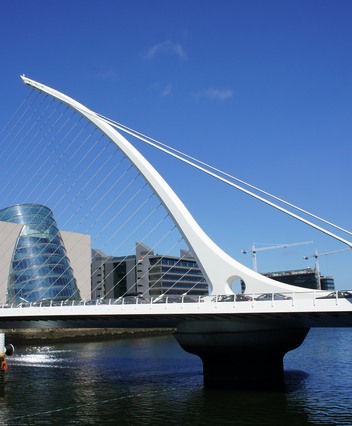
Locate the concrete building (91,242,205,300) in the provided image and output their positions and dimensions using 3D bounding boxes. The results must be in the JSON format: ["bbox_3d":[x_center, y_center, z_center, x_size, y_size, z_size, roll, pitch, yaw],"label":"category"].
[{"bbox_3d":[-14.620,40.990,275.000,50.000,43.000,48.000,-7,-10,34],"label":"concrete building"}]

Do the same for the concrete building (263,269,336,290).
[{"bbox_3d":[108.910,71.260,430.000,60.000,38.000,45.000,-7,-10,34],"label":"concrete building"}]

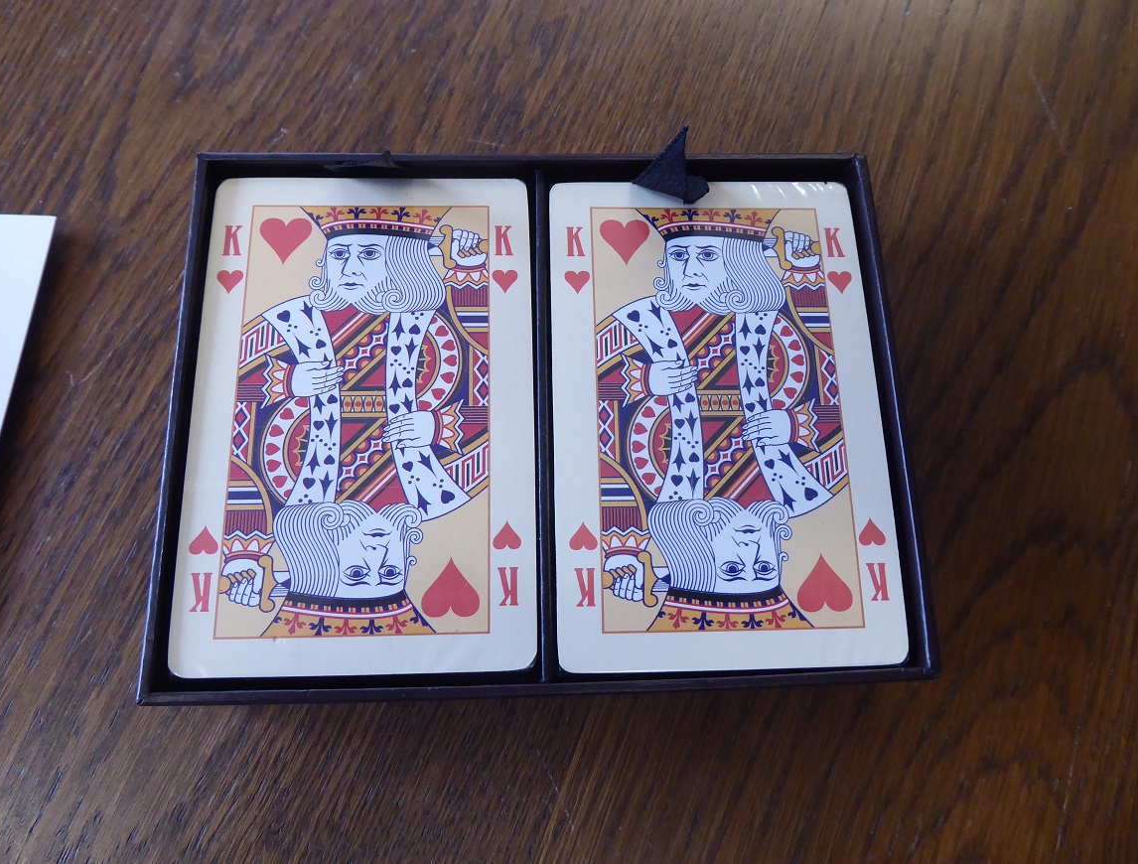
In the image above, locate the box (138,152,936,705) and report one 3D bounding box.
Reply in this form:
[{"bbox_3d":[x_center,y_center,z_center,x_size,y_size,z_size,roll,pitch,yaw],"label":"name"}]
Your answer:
[{"bbox_3d":[-0.005,-0.002,0.152,0.123,0.024,0.095,-1,74,-3],"label":"box"}]

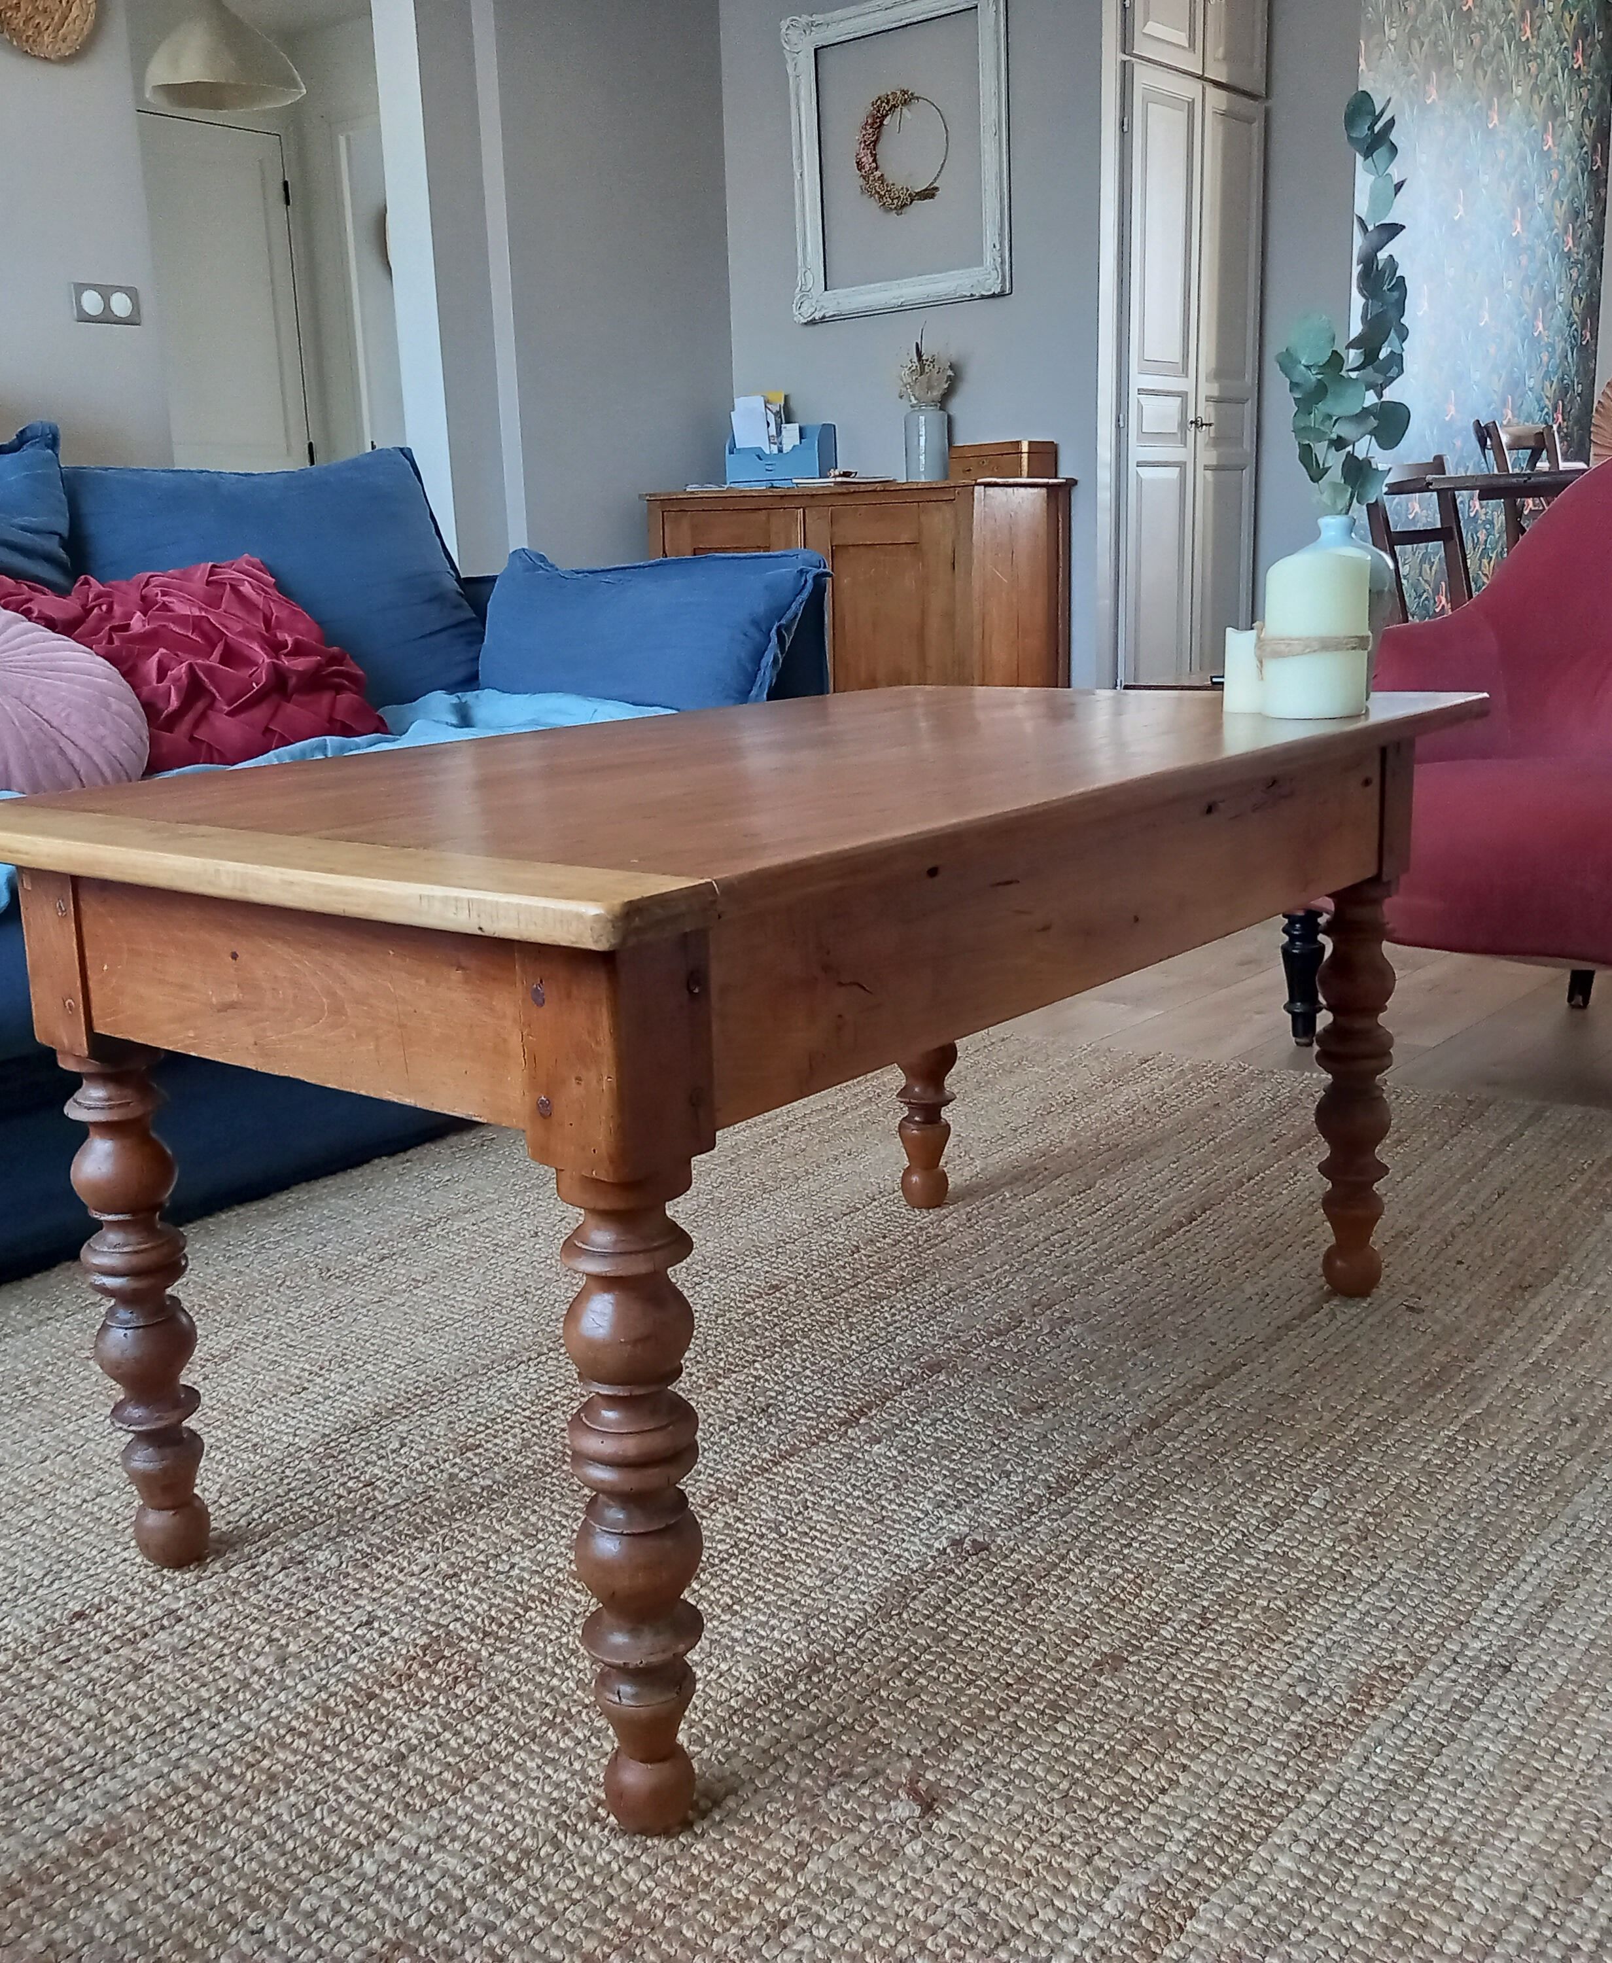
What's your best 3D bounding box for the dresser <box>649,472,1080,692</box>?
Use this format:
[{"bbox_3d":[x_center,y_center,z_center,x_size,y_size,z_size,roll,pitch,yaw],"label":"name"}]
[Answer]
[{"bbox_3d":[0.168,-1.270,6.553,1.407,0.817,0.553,8,17,38],"label":"dresser"}]

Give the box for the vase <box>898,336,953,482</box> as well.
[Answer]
[{"bbox_3d":[0.395,-1.890,6.238,0.182,0.470,0.182,-2,13,0],"label":"vase"}]

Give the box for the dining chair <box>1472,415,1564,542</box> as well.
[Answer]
[{"bbox_3d":[1.952,-0.917,4.588,0.490,0.880,0.440,8,17,38],"label":"dining chair"}]

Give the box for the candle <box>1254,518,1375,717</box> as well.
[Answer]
[{"bbox_3d":[0.388,-0.267,1.427,0.081,0.130,0.081,1,13,15],"label":"candle"}]

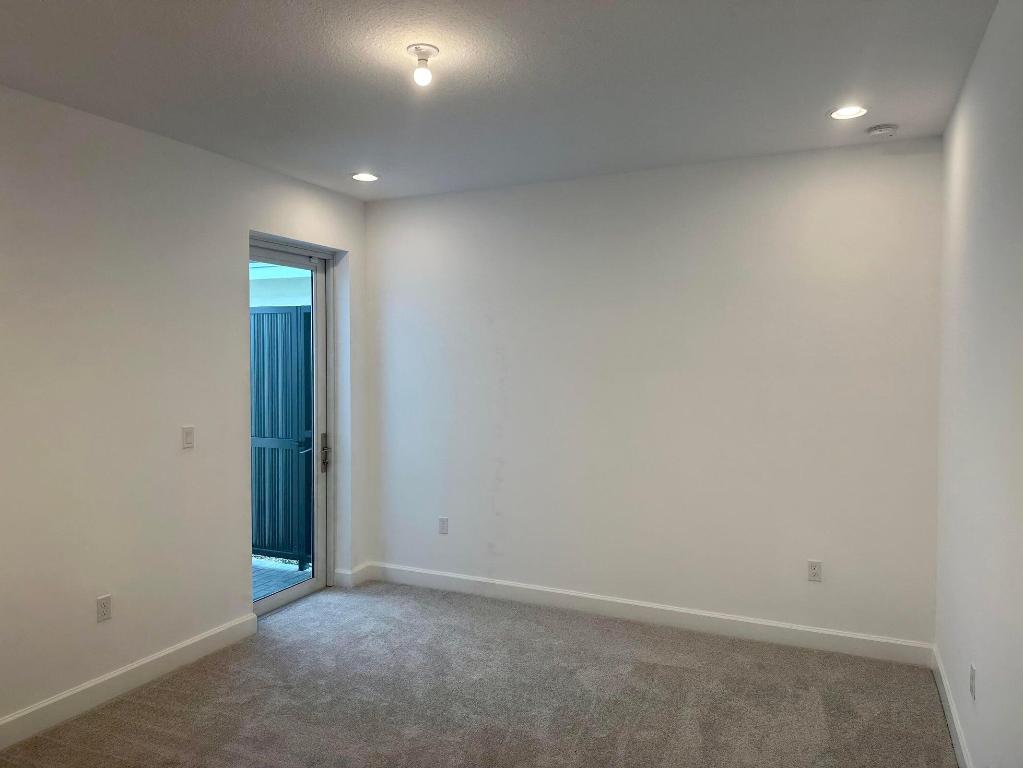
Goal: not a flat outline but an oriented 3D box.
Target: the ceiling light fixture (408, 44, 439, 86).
[{"bbox_3d":[-0.324,-1.162,2.607,0.116,0.134,0.116,0,2,0],"label":"ceiling light fixture"}]

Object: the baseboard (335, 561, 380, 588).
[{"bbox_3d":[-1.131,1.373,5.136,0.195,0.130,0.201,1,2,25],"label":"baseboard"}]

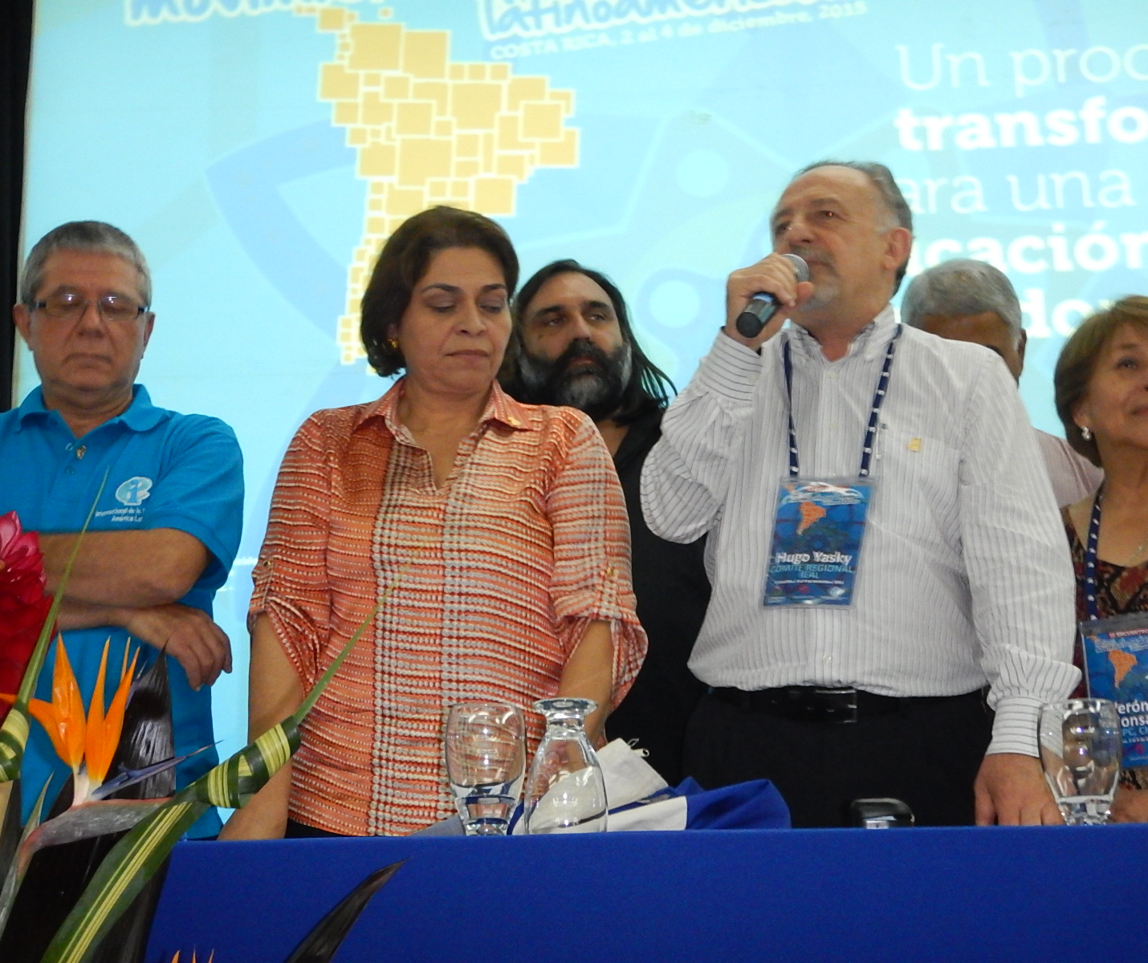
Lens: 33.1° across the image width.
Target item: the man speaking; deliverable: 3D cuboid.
[{"bbox_3d":[0.350,0.377,2.412,0.550,1.740,0.440,-4,-15,14],"label":"man speaking"}]

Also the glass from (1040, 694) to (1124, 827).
[{"bbox_3d":[0.509,0.300,1.930,0.082,0.162,0.082,0,-14,0],"label":"glass"}]

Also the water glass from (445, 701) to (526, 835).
[{"bbox_3d":[-0.090,0.307,1.960,0.082,0.162,0.082,0,-14,0],"label":"water glass"}]

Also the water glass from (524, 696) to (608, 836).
[{"bbox_3d":[-0.008,0.302,1.950,0.082,0.162,0.082,0,-14,0],"label":"water glass"}]

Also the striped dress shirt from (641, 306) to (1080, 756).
[{"bbox_3d":[0.355,0.058,2.472,0.530,0.670,0.400,-4,-15,14],"label":"striped dress shirt"}]

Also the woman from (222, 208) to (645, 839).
[{"bbox_3d":[-0.155,0.413,2.309,0.500,1.620,0.400,0,-14,2],"label":"woman"}]

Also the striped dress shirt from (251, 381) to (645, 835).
[{"bbox_3d":[-0.155,0.149,2.408,0.490,0.610,0.310,0,-14,2],"label":"striped dress shirt"}]

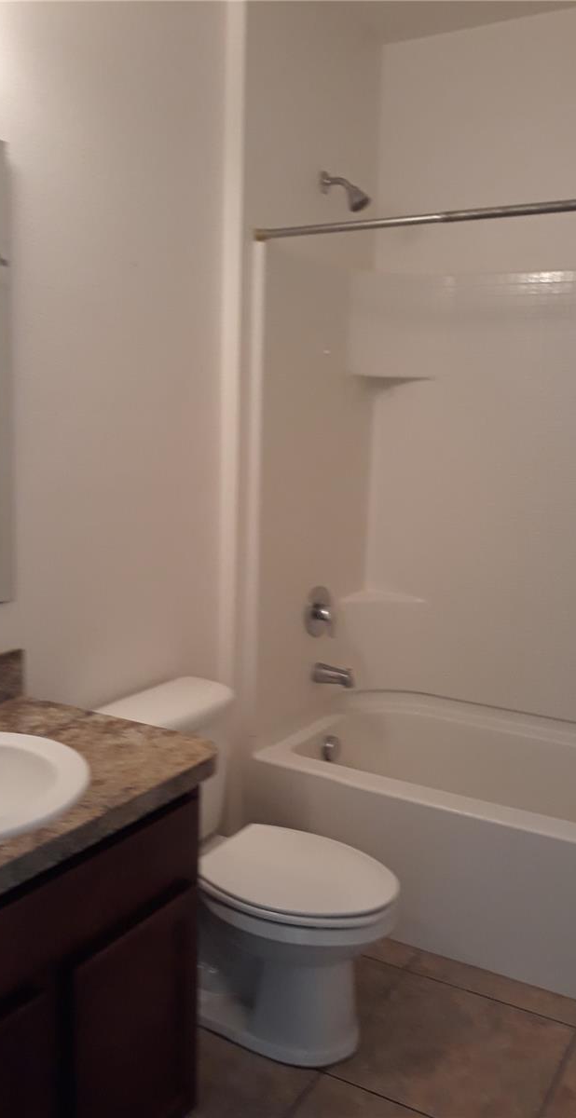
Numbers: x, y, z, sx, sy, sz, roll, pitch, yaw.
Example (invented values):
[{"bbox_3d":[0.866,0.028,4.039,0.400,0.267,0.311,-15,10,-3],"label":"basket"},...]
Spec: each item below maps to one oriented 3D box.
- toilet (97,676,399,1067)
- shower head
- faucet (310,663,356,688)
[{"bbox_3d":[-0.089,0.739,2.134,0.737,0.716,0.470,6,9,30],"label":"toilet"},{"bbox_3d":[0.181,-1.132,2.789,0.158,0.129,0.066,6,9,30],"label":"shower head"},{"bbox_3d":[0.155,0.387,2.996,0.142,0.065,0.060,6,9,30],"label":"faucet"}]

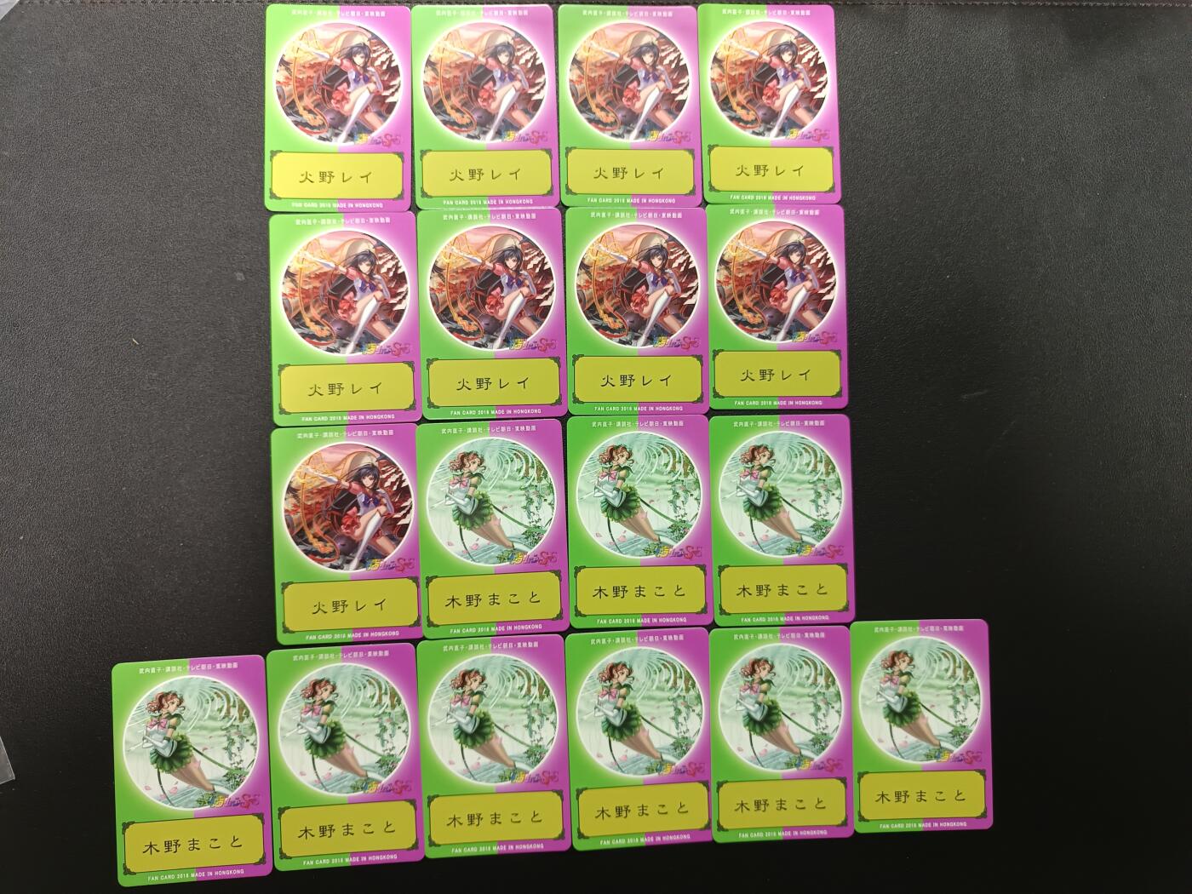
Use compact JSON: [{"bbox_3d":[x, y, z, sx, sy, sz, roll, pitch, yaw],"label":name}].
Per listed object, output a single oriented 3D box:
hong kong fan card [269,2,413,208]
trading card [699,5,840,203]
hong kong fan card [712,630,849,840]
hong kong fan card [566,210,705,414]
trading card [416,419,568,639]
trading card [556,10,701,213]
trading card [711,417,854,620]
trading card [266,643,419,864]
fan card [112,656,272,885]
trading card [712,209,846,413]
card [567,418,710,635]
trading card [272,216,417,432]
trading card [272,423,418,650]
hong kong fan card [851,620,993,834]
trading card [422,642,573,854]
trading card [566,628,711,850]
[{"bbox_3d":[-0.108,-0.142,0.347,0.060,0.001,0.088,0,88,-3],"label":"hong kong fan card"},{"bbox_3d":[0.075,-0.148,0.357,0.060,0.001,0.088,-1,88,-3],"label":"trading card"},{"bbox_3d":[0.078,0.120,0.346,0.060,0.001,0.088,0,88,-3],"label":"hong kong fan card"},{"bbox_3d":[0.018,-0.057,0.348,0.060,0.001,0.087,-1,88,-3],"label":"hong kong fan card"},{"bbox_3d":[-0.042,0.033,0.341,0.060,0.001,0.087,-2,88,-3],"label":"trading card"},{"bbox_3d":[0.015,-0.146,0.354,0.060,0.001,0.088,-1,88,-3],"label":"trading card"},{"bbox_3d":[0.079,0.031,0.350,0.060,0.001,0.088,-1,88,-3],"label":"trading card"},{"bbox_3d":[-0.101,0.125,0.334,0.060,0.001,0.087,-3,88,-3],"label":"trading card"},{"bbox_3d":[-0.161,0.129,0.330,0.060,0.001,0.087,-3,88,-3],"label":"fan card"},{"bbox_3d":[0.077,-0.060,0.351,0.060,0.001,0.087,-1,88,-3],"label":"trading card"},{"bbox_3d":[0.019,0.031,0.346,0.060,0.001,0.088,-1,88,-3],"label":"card"},{"bbox_3d":[-0.103,-0.053,0.340,0.060,0.001,0.087,-2,88,-3],"label":"trading card"},{"bbox_3d":[-0.102,0.035,0.340,0.060,0.001,0.088,-2,88,-3],"label":"trading card"},{"bbox_3d":[0.137,0.117,0.348,0.060,0.001,0.087,0,88,-3],"label":"hong kong fan card"},{"bbox_3d":[-0.041,0.123,0.339,0.060,0.001,0.088,-2,88,-3],"label":"trading card"},{"bbox_3d":[0.019,0.121,0.343,0.060,0.001,0.088,-2,88,-3],"label":"trading card"}]

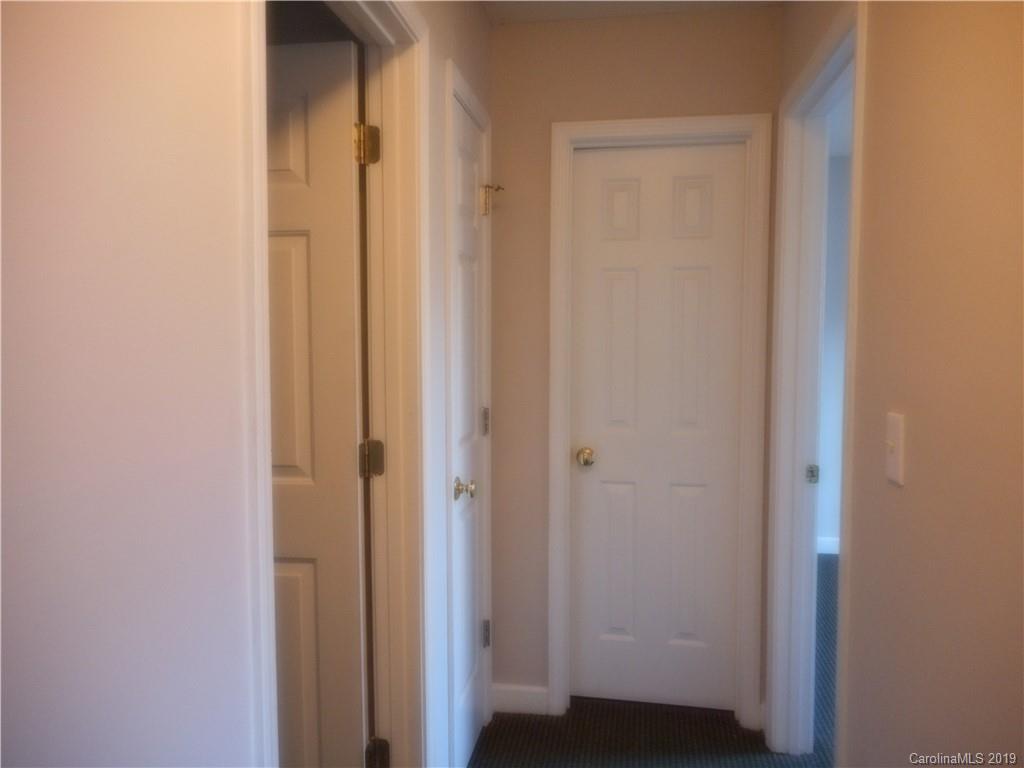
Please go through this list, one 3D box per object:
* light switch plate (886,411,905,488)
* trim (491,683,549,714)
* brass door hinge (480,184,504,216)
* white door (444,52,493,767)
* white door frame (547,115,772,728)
[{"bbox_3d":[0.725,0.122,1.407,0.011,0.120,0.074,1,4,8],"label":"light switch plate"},{"bbox_3d":[0.032,1.147,2.687,0.210,0.108,0.017,1,4,8],"label":"trim"},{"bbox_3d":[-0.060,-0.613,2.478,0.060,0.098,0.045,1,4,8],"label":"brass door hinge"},{"bbox_3d":[-0.148,0.173,2.265,0.060,2.080,0.650,1,4,8],"label":"white door"},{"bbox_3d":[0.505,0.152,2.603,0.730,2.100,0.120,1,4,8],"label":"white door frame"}]

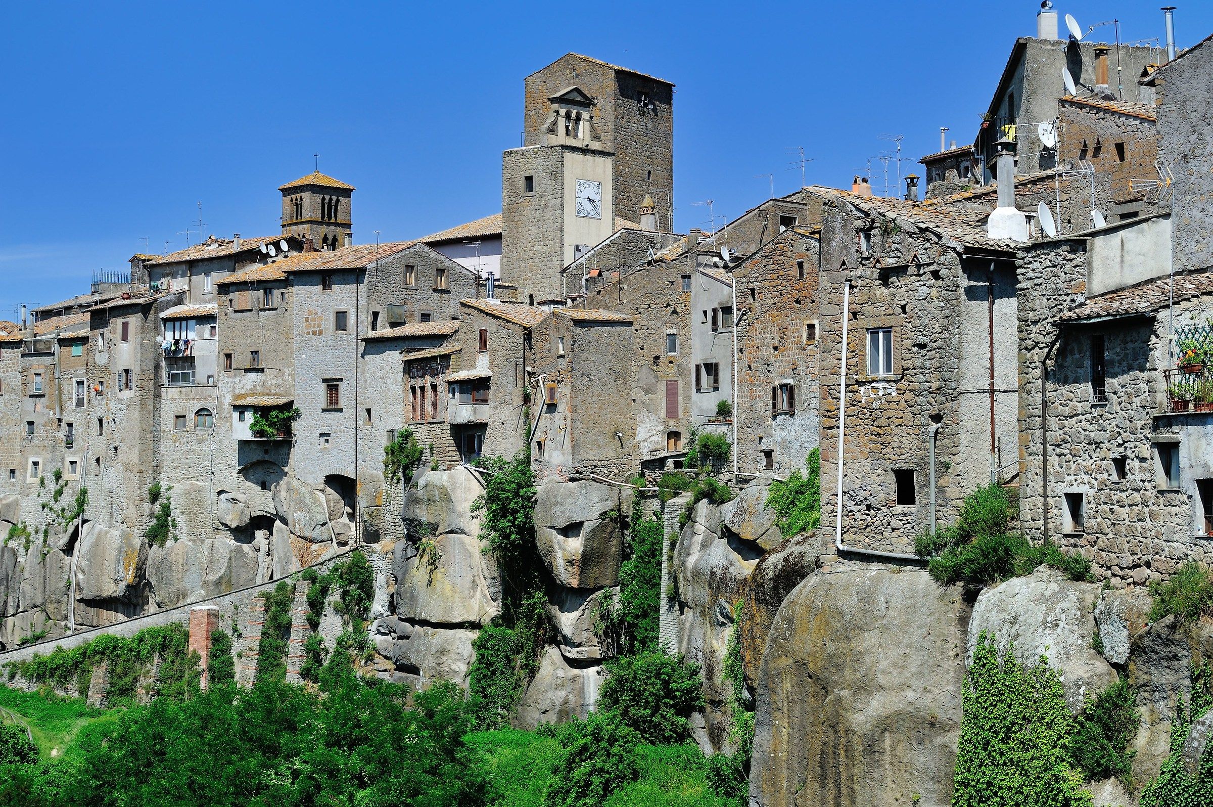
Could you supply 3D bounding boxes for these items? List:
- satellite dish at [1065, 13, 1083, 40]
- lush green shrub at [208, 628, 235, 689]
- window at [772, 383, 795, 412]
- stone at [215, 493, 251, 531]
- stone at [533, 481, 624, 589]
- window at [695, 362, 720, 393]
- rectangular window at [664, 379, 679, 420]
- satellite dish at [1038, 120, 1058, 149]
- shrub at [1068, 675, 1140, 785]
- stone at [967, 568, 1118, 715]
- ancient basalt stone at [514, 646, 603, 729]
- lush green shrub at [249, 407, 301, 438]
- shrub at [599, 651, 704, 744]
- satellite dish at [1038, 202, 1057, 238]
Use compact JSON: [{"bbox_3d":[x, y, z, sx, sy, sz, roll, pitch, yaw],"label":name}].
[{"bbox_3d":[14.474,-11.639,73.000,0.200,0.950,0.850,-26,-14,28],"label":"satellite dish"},{"bbox_3d":[-20.435,13.471,125.000,1.500,3.100,1.100,-1,-1,30],"label":"lush green shrub"},{"bbox_3d":[7.164,-0.229,95.000,1.100,1.200,0.200,-1,-2,34],"label":"window"},{"bbox_3d":[-22.025,6.372,139.000,2.000,2.200,1.800,-1,-2,33],"label":"stone"},{"bbox_3d":[-1.151,5.422,97.000,3.600,4.300,3.300,0,-2,0],"label":"stone"},{"bbox_3d":[4.217,-1.103,98.000,1.350,1.200,0.200,-2,-2,45],"label":"window"},{"bbox_3d":[2.914,-0.169,105.000,0.750,1.720,0.200,-1,-2,36],"label":"rectangular window"},{"bbox_3d":[12.744,-7.765,68.000,0.700,0.800,0.350,1,-2,-29],"label":"satellite dish"},{"bbox_3d":[11.918,7.861,56.500,1.600,2.500,1.400,-1,-2,35],"label":"shrub"},{"bbox_3d":[10.718,5.784,58.000,3.500,3.600,3.000,-1,-2,35],"label":"stone"},{"bbox_3d":[-1.960,11.680,96.500,3.500,3.500,3.000,0,-2,0],"label":"ancient basalt stone"},{"bbox_3d":[-19.480,1.110,138.000,2.800,1.900,1.300,-1,-1,30],"label":"lush green shrub"},{"bbox_3d":[1.796,11.717,94.000,4.100,3.700,3.600,0,-2,0],"label":"shrub"},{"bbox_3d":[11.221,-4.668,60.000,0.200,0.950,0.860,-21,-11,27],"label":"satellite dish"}]

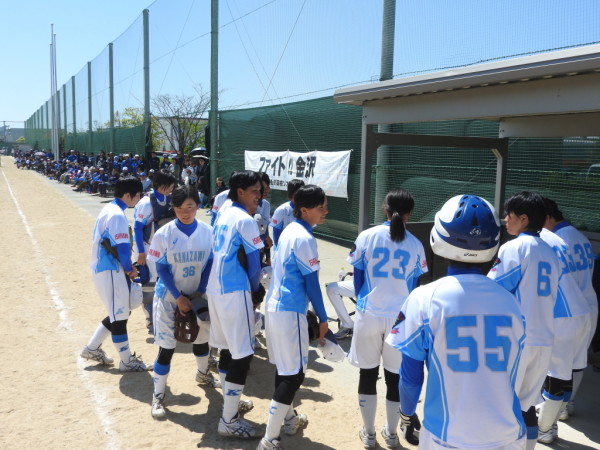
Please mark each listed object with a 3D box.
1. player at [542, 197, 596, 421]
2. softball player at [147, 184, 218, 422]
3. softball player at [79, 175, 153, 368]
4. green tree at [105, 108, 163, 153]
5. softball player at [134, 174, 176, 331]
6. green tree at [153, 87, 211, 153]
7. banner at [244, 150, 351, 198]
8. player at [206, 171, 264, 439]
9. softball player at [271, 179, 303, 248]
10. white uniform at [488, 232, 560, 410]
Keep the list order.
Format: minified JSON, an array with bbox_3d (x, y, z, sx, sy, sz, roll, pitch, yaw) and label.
[{"bbox_3d":[1.896,0.574,3.995,0.480,1.545,0.500,-2,8,-25],"label":"player"},{"bbox_3d":[-0.849,0.495,4.097,0.520,1.568,0.500,-1,8,-20],"label":"softball player"},{"bbox_3d":[-1.511,0.393,4.737,0.560,1.585,0.480,-1,7,-16],"label":"softball player"},{"bbox_3d":[-11.963,-6.075,41.597,4.400,4.855,4.400,-2,8,-27],"label":"green tree"},{"bbox_3d":[-1.400,0.286,5.542,0.460,1.602,0.500,5,8,28],"label":"softball player"},{"bbox_3d":[-5.793,-4.287,28.200,3.500,4.877,3.500,-2,8,-27],"label":"green tree"},{"bbox_3d":[-0.257,-1.228,13.201,0.060,0.970,5.384,-3,8,-27],"label":"banner"},{"bbox_3d":[-0.406,0.485,3.779,0.450,1.683,0.470,-5,9,-40],"label":"player"},{"bbox_3d":[-0.114,0.317,5.684,0.400,1.555,0.480,2,7,10],"label":"softball player"},{"bbox_3d":[1.256,0.513,3.185,0.480,0.961,0.350,-2,8,-22],"label":"white uniform"}]

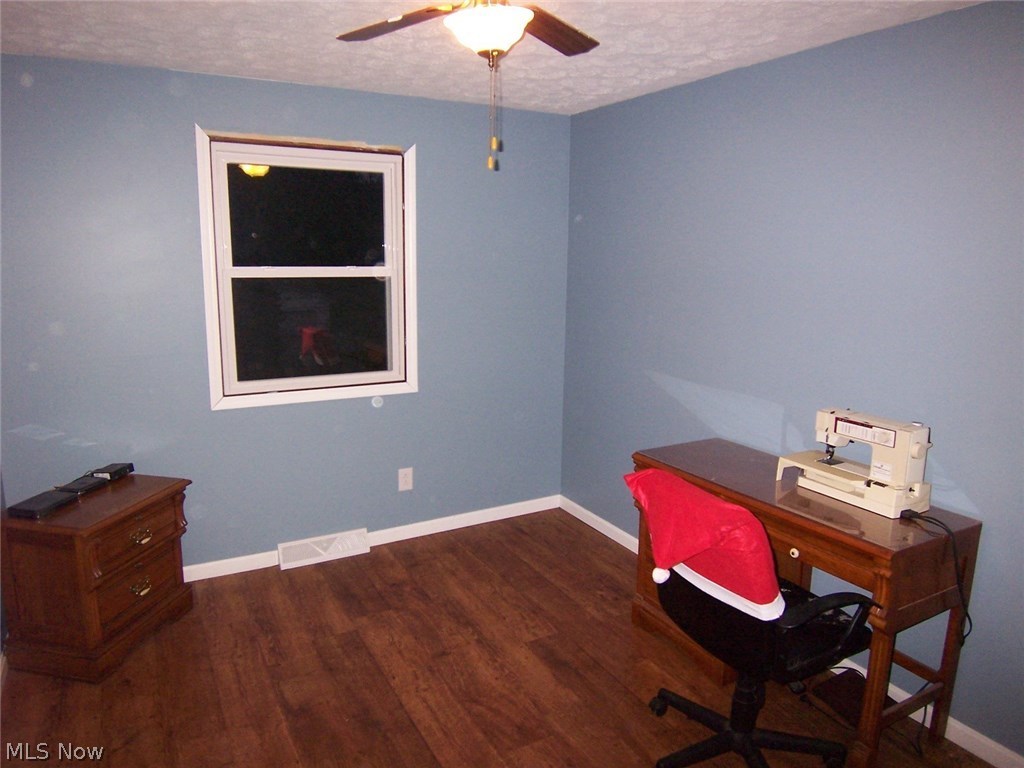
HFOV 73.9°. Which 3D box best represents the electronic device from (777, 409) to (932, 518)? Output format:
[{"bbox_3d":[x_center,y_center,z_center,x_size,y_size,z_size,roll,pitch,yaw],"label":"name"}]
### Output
[{"bbox_3d":[1.183,0.251,2.343,0.220,0.279,0.449,-5,13,-29],"label":"electronic device"}]

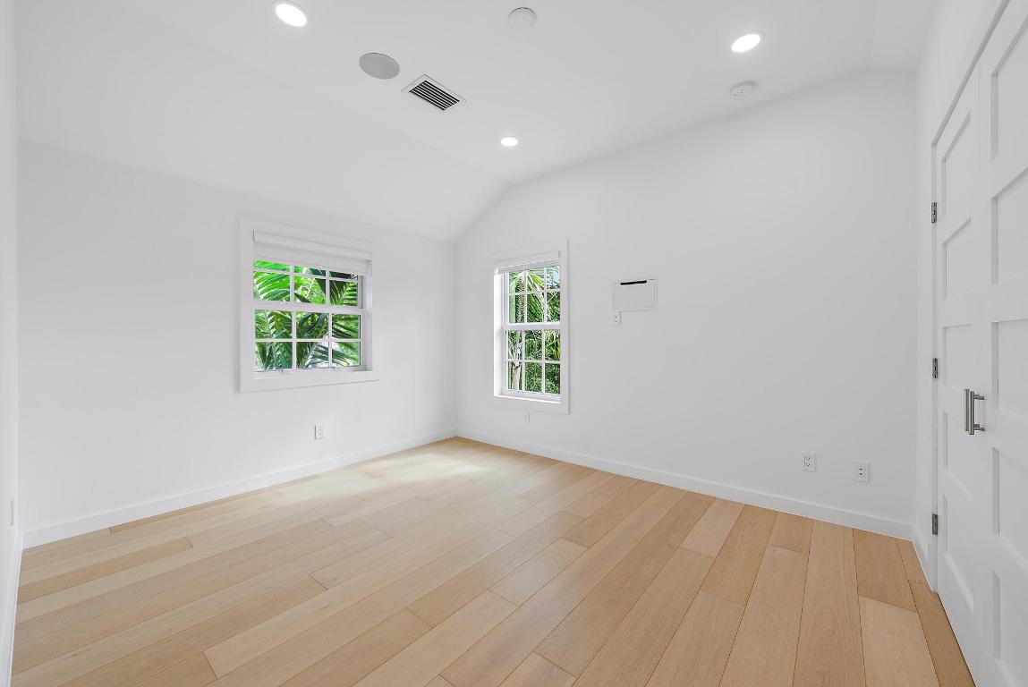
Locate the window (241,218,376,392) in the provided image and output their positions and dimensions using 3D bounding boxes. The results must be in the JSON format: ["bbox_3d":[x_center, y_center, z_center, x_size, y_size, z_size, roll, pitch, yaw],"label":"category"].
[{"bbox_3d":[-1.721,-0.295,3.471,0.130,1.308,1.148,0,1,39],"label":"window"}]

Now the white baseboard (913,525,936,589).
[{"bbox_3d":[2.086,1.074,2.039,0.016,0.090,0.555,0,1,39],"label":"white baseboard"}]

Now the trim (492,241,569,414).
[{"bbox_3d":[0.129,-0.150,4.051,1.015,1.621,0.060,0,1,39],"label":"trim"}]

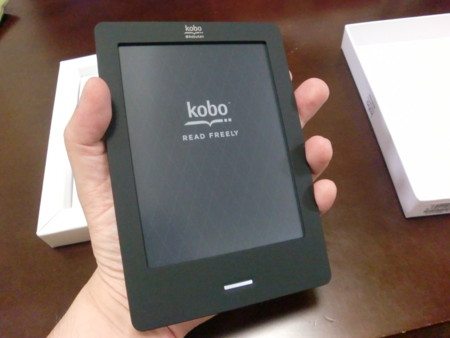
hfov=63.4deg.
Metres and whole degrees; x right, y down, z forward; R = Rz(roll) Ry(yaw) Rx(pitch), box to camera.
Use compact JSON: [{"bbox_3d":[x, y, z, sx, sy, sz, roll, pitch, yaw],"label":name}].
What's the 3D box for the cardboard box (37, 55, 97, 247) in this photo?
[{"bbox_3d":[-0.085,-0.041,0.353,0.157,0.025,0.209,-11,56,-1],"label":"cardboard box"}]

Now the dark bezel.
[{"bbox_3d":[-0.006,-0.007,0.210,0.114,0.010,0.165,-7,81,-18],"label":"dark bezel"}]

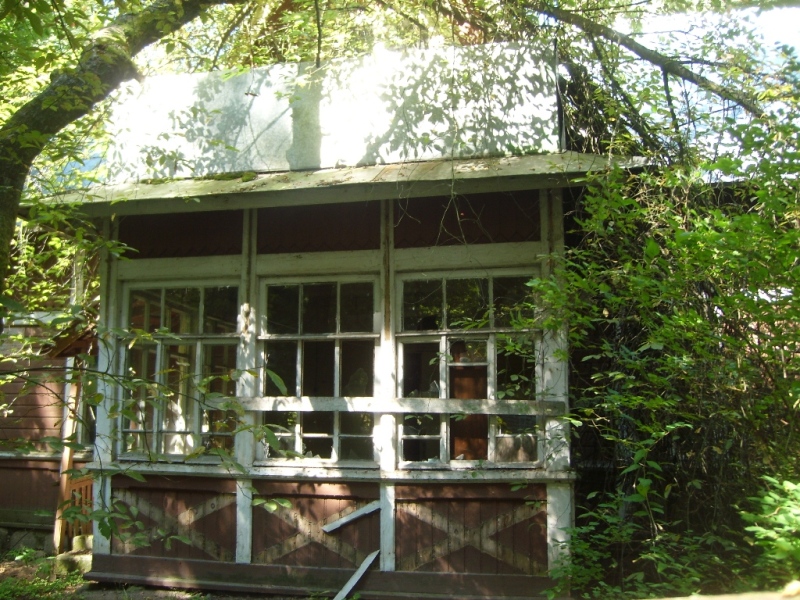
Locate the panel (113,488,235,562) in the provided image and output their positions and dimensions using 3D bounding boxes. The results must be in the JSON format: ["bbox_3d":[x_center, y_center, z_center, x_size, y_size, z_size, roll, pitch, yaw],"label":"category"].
[{"bbox_3d":[-1.842,1.815,6.564,1.084,0.540,0.050,-1,-6,12],"label":"panel"}]

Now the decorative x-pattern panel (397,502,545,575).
[{"bbox_3d":[0.525,1.770,6.060,1.128,0.540,0.050,-1,-6,12],"label":"decorative x-pattern panel"}]

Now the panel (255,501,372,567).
[{"bbox_3d":[-0.671,1.807,6.313,1.004,0.530,0.050,-1,-6,12],"label":"panel"}]

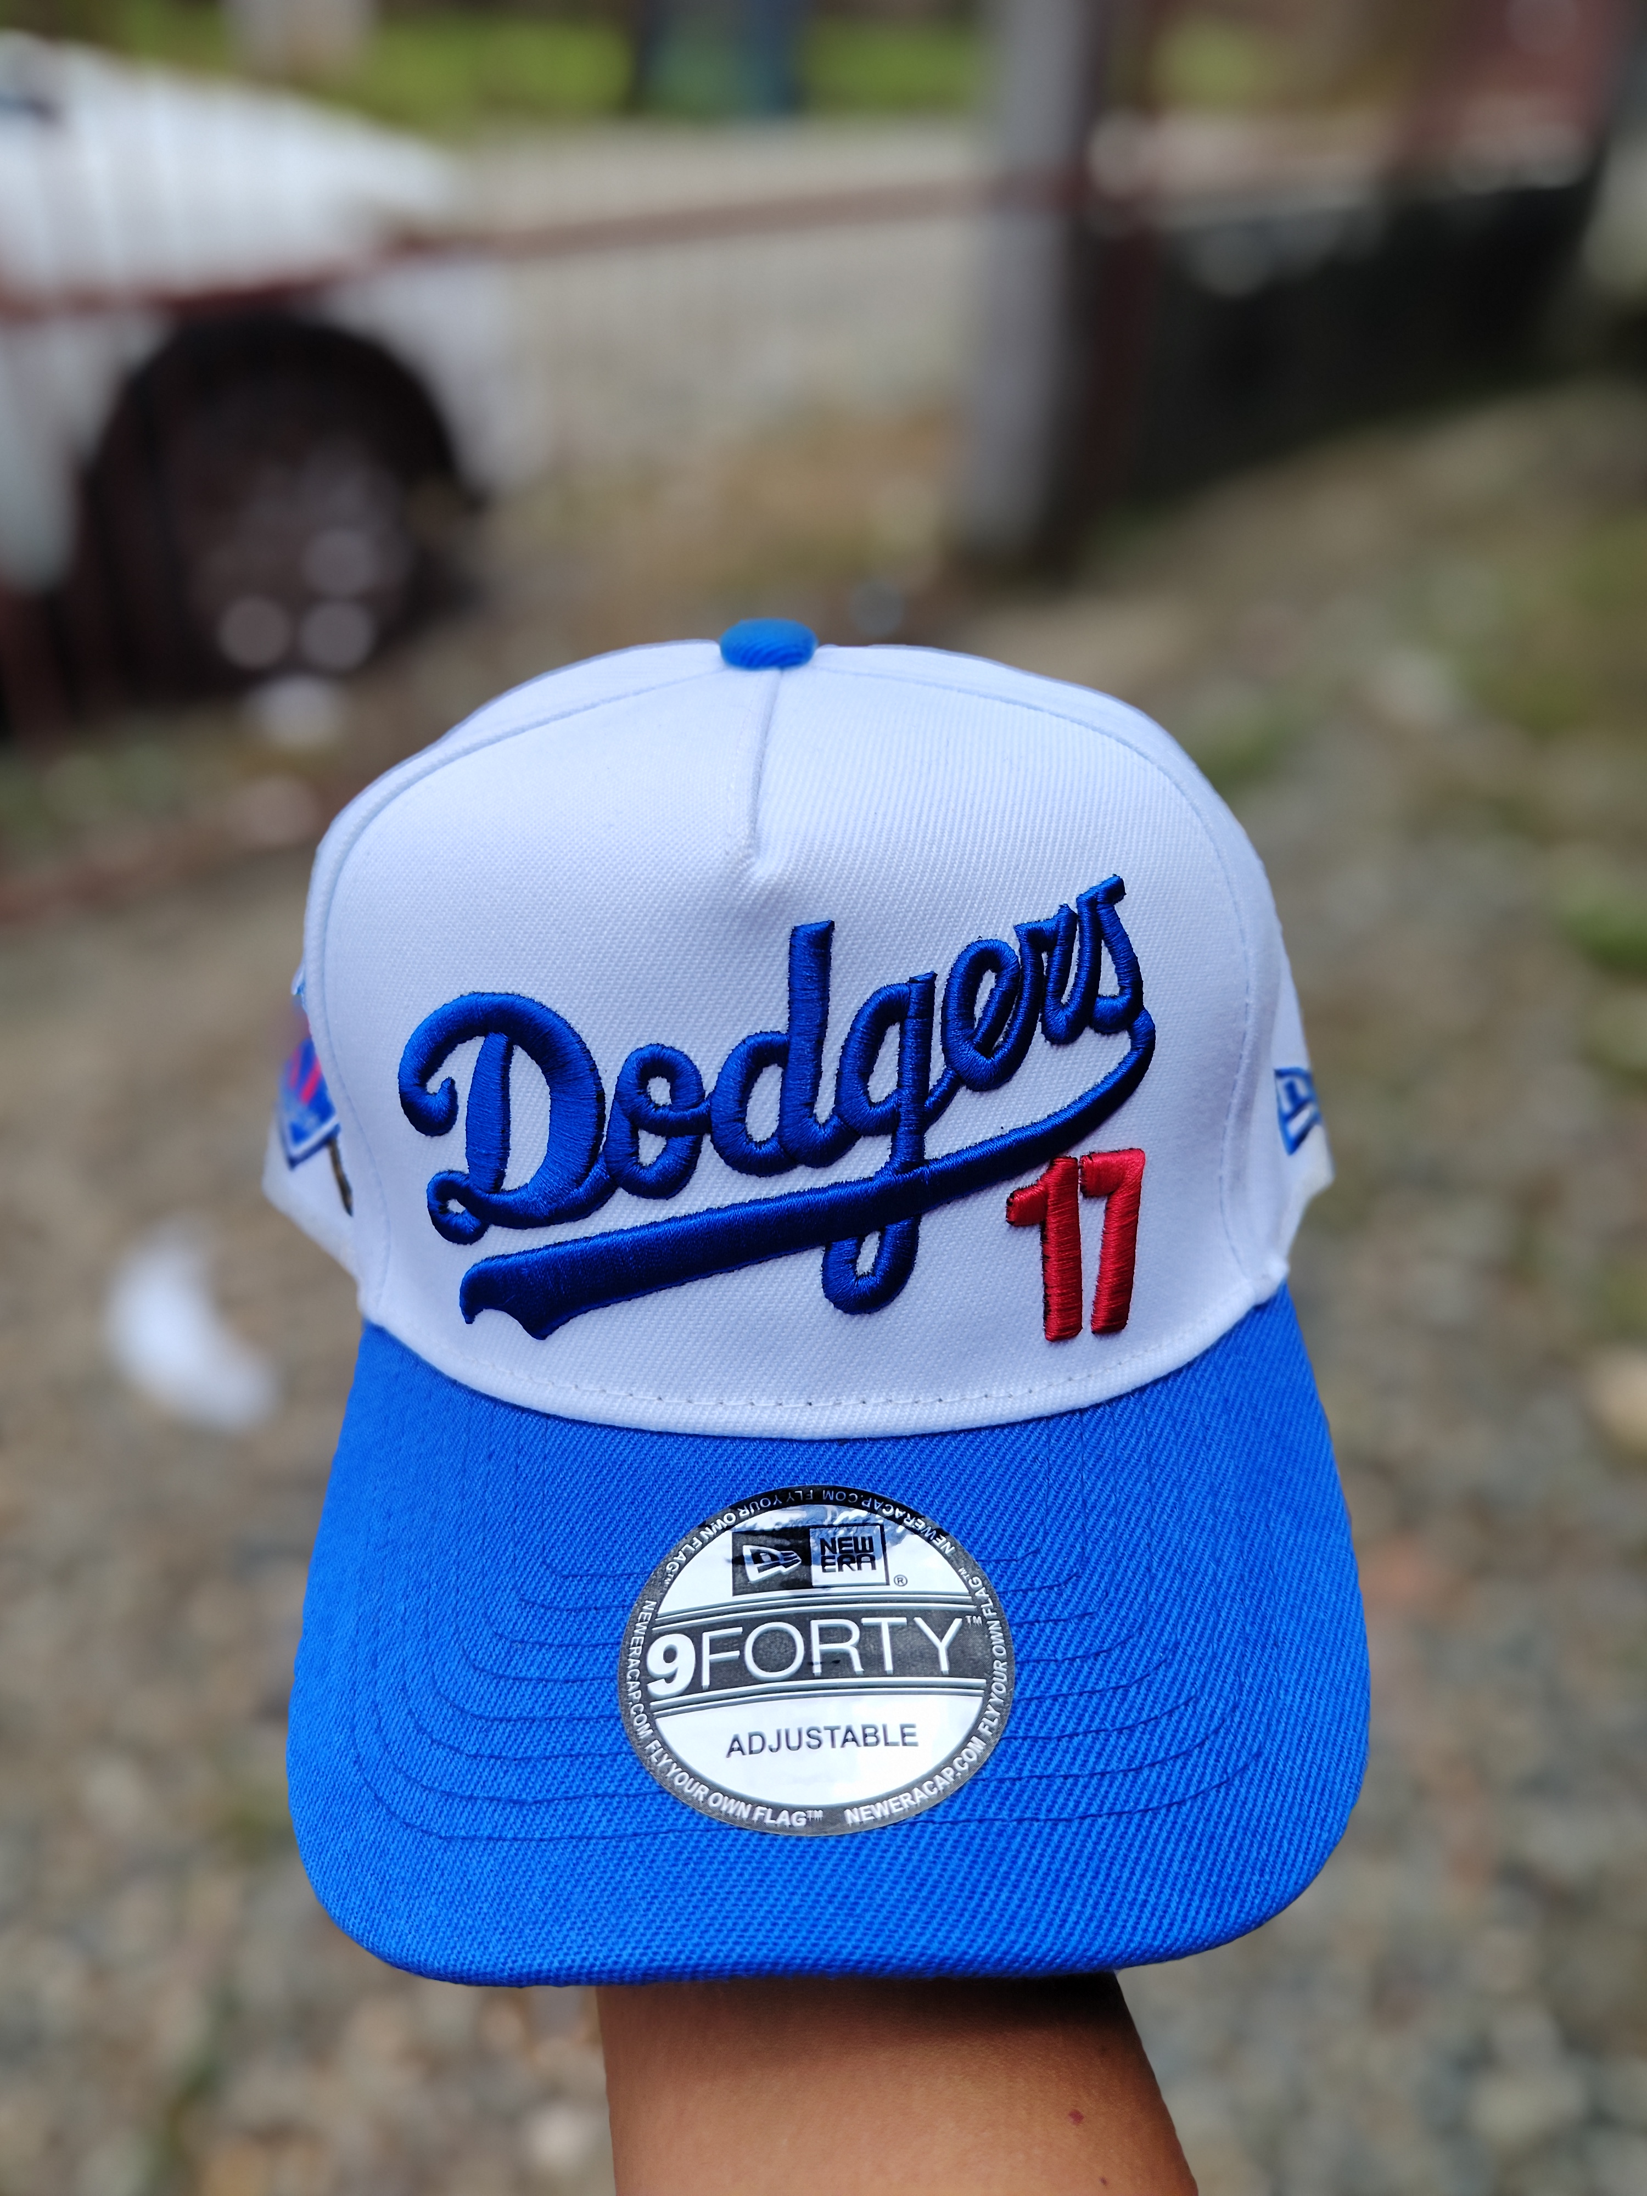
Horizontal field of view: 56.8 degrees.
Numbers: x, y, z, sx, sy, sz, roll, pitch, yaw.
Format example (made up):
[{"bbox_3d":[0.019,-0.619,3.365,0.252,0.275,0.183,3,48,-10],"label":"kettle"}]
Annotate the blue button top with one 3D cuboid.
[{"bbox_3d":[-0.009,-0.078,0.262,0.016,0.007,0.016,-4,28,-2],"label":"blue button top"}]

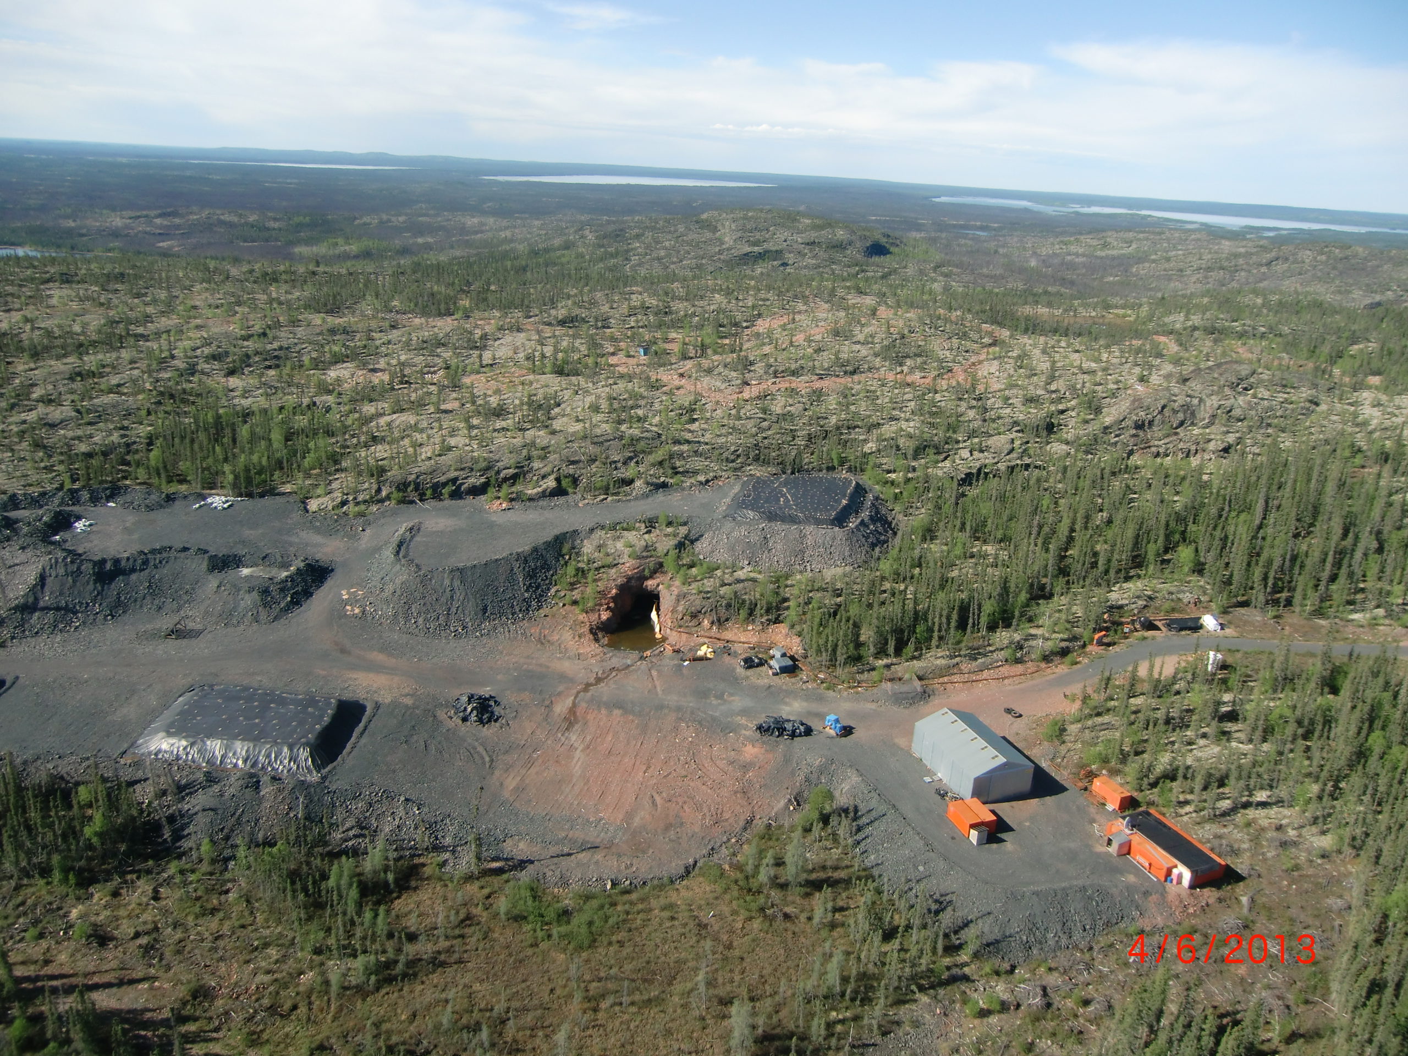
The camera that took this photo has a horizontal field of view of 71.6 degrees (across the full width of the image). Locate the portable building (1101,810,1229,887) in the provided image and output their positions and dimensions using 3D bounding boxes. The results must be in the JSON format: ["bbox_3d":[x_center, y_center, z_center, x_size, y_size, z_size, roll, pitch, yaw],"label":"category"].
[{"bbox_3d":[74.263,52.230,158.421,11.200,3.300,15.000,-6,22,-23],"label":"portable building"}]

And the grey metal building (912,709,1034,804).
[{"bbox_3d":[48.955,40.871,178.114,12.786,7.817,18.185,-5,22,-21],"label":"grey metal building"}]

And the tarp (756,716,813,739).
[{"bbox_3d":[15.369,38.443,188.652,10.800,1.800,5.000,3,20,-1],"label":"tarp"}]

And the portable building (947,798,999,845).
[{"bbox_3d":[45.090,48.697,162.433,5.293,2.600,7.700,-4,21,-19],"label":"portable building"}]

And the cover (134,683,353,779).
[{"bbox_3d":[-82.772,35.823,179.396,33.600,3.200,24.800,3,20,1],"label":"cover"}]

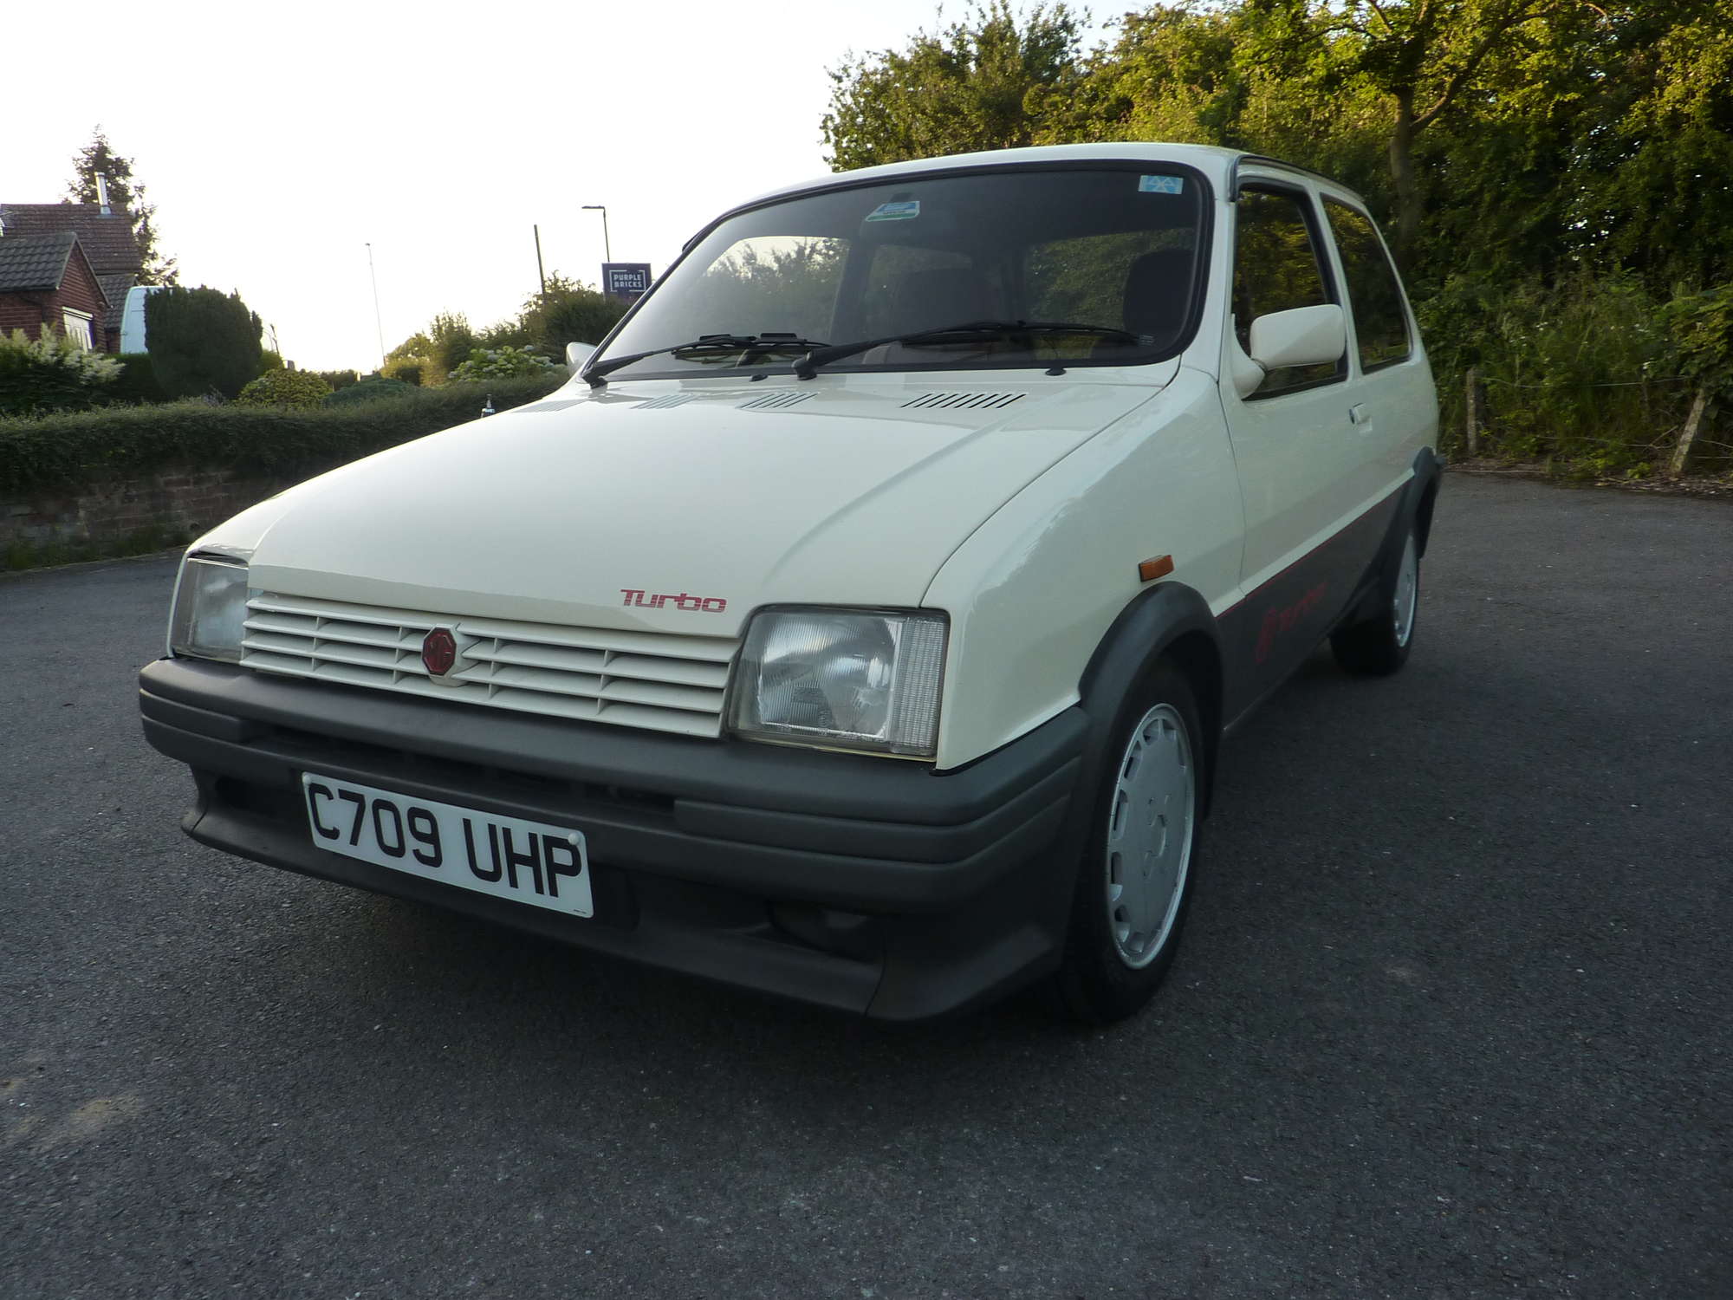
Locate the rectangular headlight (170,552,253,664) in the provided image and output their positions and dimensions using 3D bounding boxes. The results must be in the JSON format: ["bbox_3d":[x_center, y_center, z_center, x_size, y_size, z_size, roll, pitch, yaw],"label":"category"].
[{"bbox_3d":[-0.985,-0.067,1.916,0.250,0.155,0.115,6,15,30],"label":"rectangular headlight"}]

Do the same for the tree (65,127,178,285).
[{"bbox_3d":[-21.478,-10.725,36.000,3.300,8.000,3.300,-9,14,-28],"label":"tree"}]

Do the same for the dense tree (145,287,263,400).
[{"bbox_3d":[-8.737,-3.769,16.500,1.400,1.950,1.400,-8,14,-26],"label":"dense tree"}]

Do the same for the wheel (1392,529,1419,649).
[{"bbox_3d":[1.521,-0.193,3.690,0.145,0.375,0.375,6,15,30],"label":"wheel"}]

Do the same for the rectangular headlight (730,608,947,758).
[{"bbox_3d":[-0.024,0.026,1.348,0.250,0.155,0.115,6,15,30],"label":"rectangular headlight"}]

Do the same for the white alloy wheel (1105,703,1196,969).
[{"bbox_3d":[0.350,0.258,1.822,0.145,0.375,0.375,6,15,30],"label":"white alloy wheel"}]

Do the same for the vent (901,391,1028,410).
[{"bbox_3d":[0.153,-0.405,2.050,0.190,0.018,0.105,6,25,30],"label":"vent"}]

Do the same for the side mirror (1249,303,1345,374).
[{"bbox_3d":[0.707,-0.509,2.033,0.165,0.105,0.110,6,15,30],"label":"side mirror"}]

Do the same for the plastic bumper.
[{"bbox_3d":[-0.481,0.202,1.708,1.540,0.345,0.340,6,15,30],"label":"plastic bumper"}]

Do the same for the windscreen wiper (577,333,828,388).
[{"bbox_3d":[-0.311,-0.566,2.471,0.590,0.085,0.090,6,15,30],"label":"windscreen wiper"}]

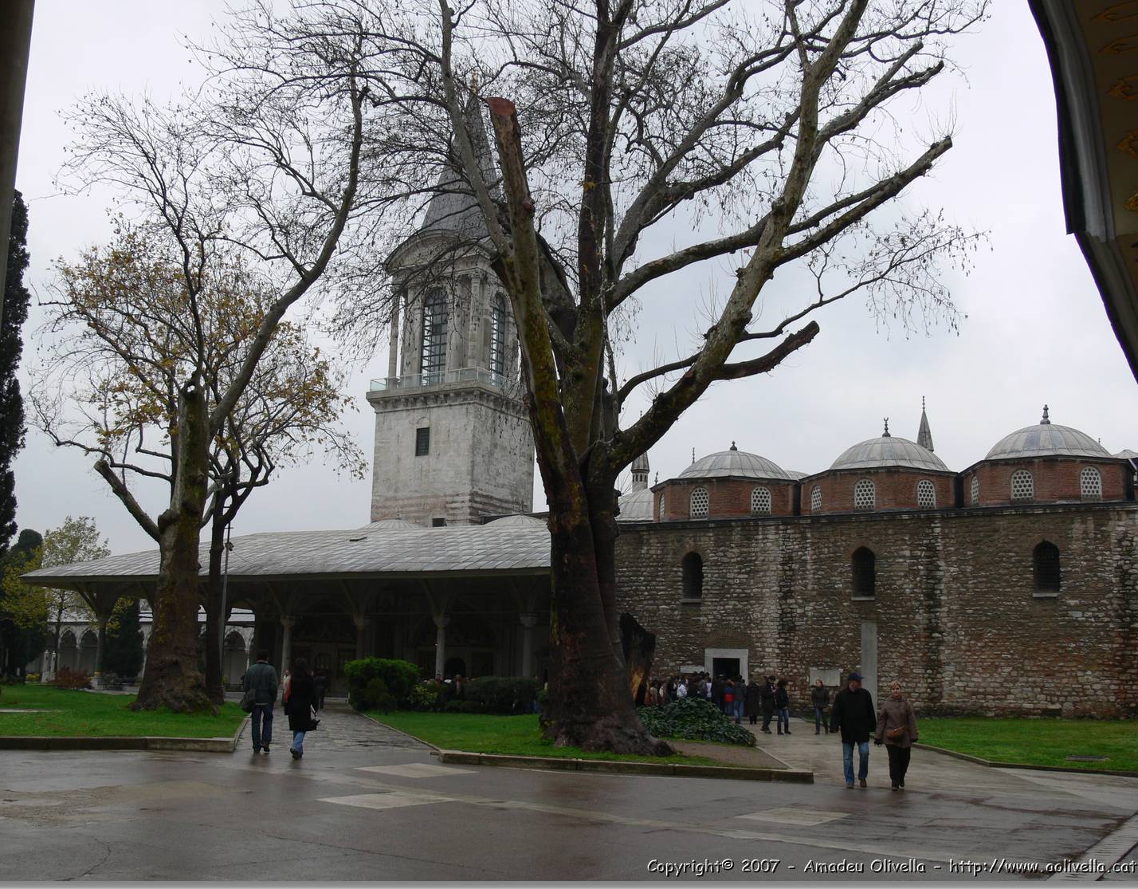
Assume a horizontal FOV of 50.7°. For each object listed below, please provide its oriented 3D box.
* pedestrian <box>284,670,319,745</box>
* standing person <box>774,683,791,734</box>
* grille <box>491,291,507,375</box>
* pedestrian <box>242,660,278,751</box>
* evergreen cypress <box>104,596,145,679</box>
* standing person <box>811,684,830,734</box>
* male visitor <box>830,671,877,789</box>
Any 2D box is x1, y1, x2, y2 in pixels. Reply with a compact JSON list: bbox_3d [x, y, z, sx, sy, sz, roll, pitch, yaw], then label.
[{"bbox_3d":[-4.407,4.390,20.033,0.560,1.650,0.480,4,-11,-14],"label":"pedestrian"},{"bbox_3d":[6.579,8.118,37.184,0.380,1.660,0.480,-8,-14,40],"label":"standing person"},{"bbox_3d":[-4.685,-7.190,80.000,0.200,6.100,1.800,-5,-12,26],"label":"grille"},{"bbox_3d":[-5.414,4.561,21.322,0.620,1.750,0.450,4,-11,-14],"label":"pedestrian"},{"bbox_3d":[-30.908,12.924,83.648,2.400,7.000,2.400,1,-11,0],"label":"evergreen cypress"},{"bbox_3d":[7.785,8.130,37.244,0.550,1.660,0.360,-3,-11,21],"label":"standing person"},{"bbox_3d":[4.426,4.462,18.833,0.700,1.760,0.460,1,-11,0],"label":"male visitor"}]

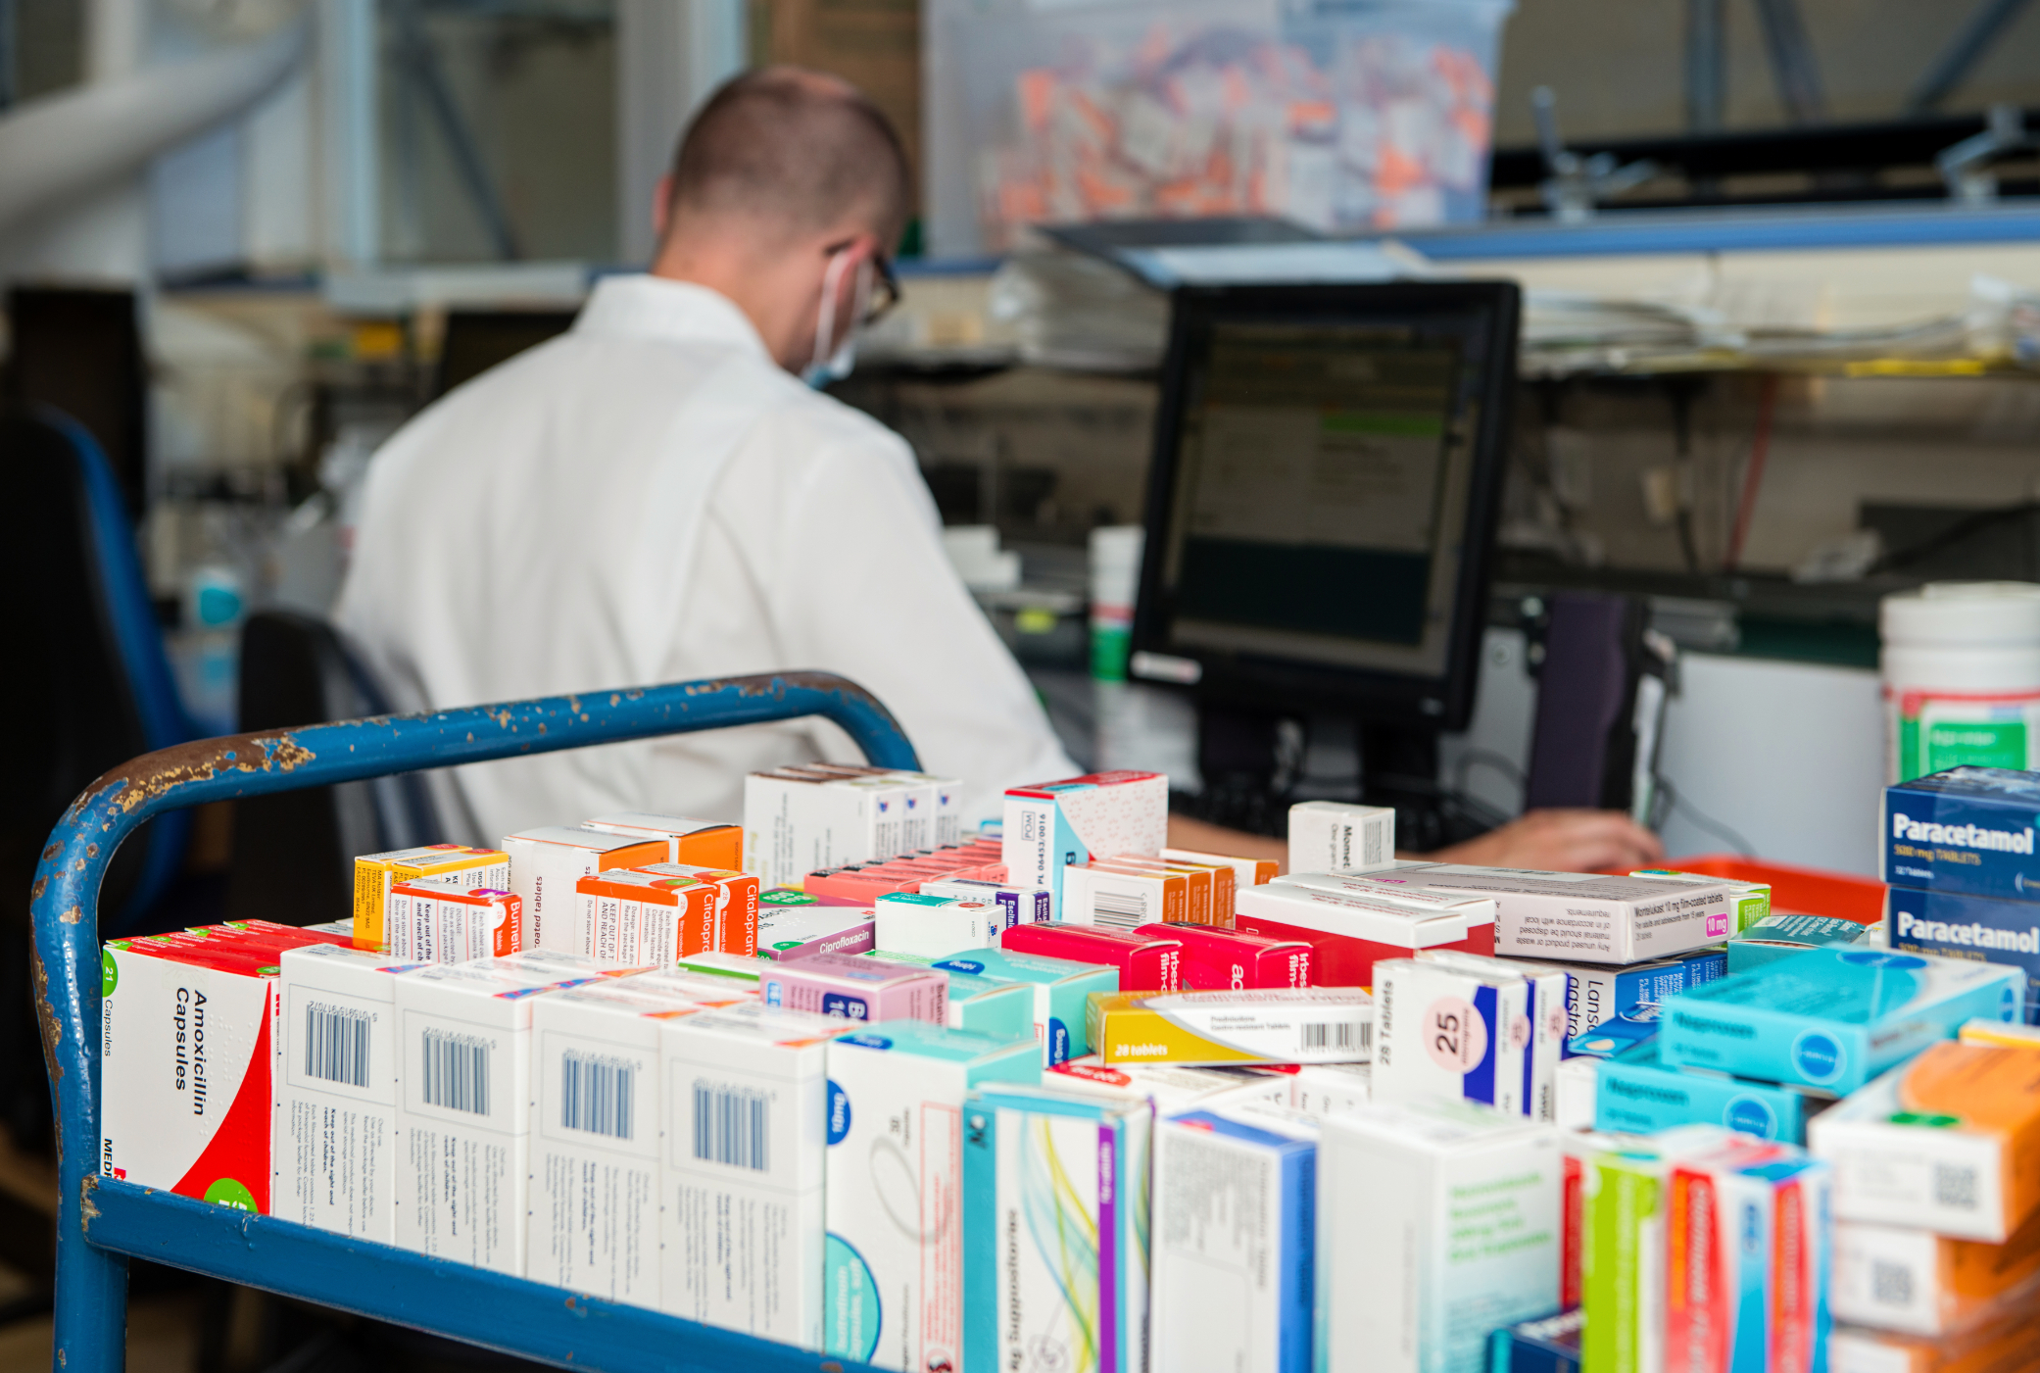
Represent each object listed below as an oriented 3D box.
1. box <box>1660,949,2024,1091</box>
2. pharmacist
[{"bbox_3d":[0.248,0.099,0.962,0.061,0.021,0.127,6,7,36],"label":"box"},{"bbox_3d":[-0.045,0.192,2.482,0.820,1.300,0.680,-4,8,-45],"label":"pharmacist"}]

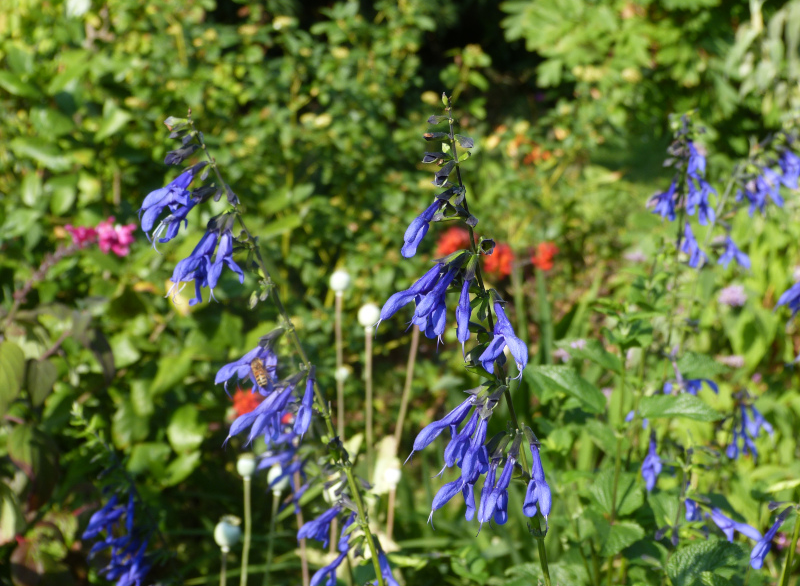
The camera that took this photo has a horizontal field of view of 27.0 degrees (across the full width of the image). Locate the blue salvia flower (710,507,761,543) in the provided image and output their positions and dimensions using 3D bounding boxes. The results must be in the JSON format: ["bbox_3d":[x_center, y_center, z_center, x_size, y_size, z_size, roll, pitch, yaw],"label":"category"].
[{"bbox_3d":[0.222,0.154,1.100,0.034,0.024,0.025,7,14,29],"label":"blue salvia flower"}]

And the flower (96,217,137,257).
[{"bbox_3d":[-0.247,-0.048,1.450,0.035,0.035,0.035,-3,13,-12],"label":"flower"}]

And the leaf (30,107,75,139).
[{"bbox_3d":[-0.376,-0.183,1.800,0.048,0.035,0.030,0,12,0],"label":"leaf"}]

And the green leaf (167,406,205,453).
[{"bbox_3d":[-0.290,0.185,2.250,0.051,0.065,0.030,0,11,0],"label":"green leaf"}]

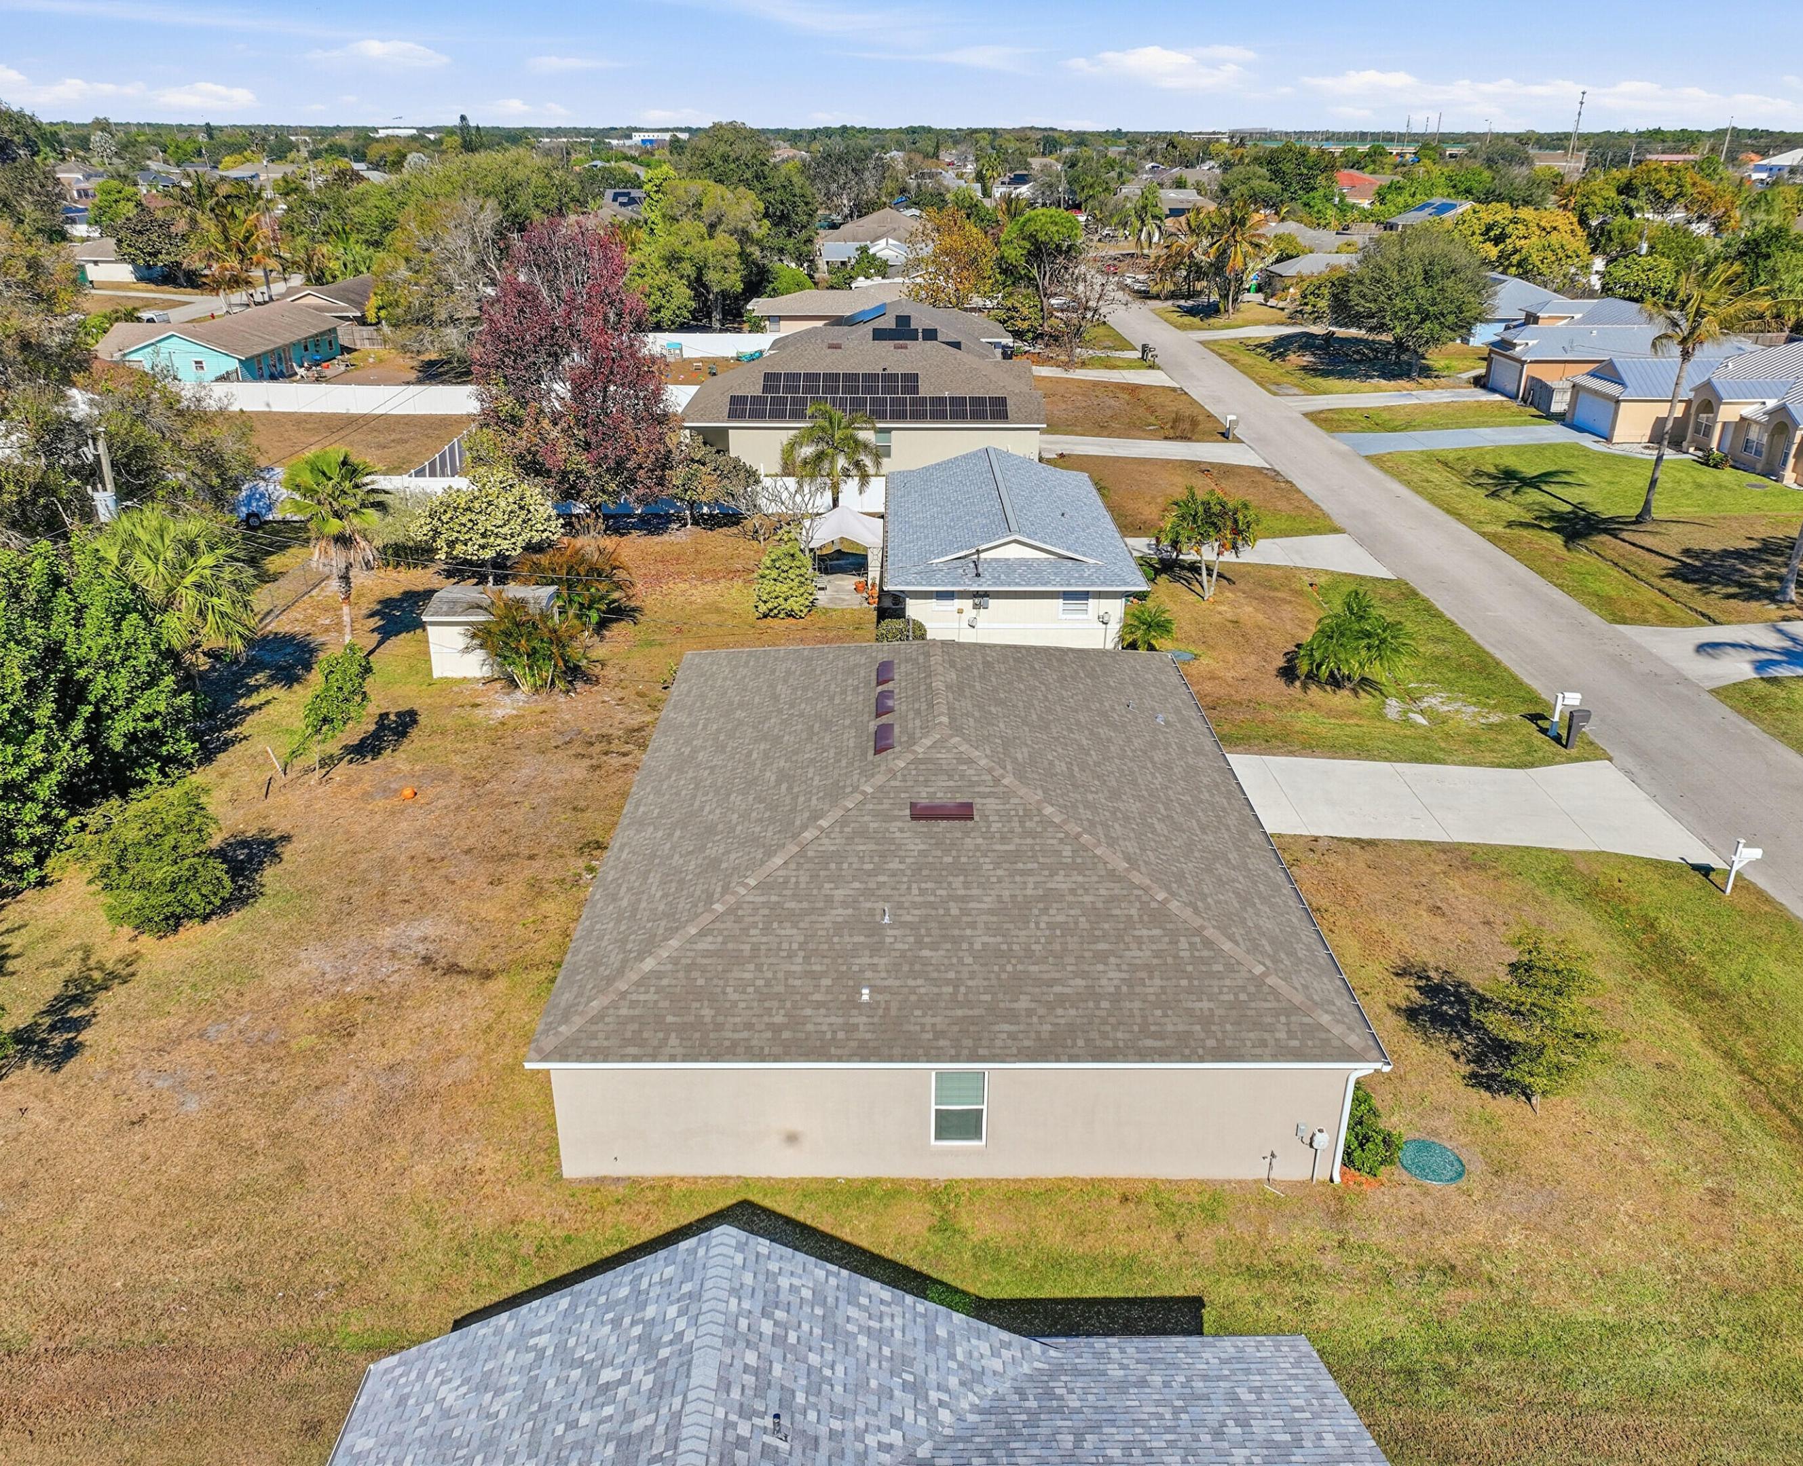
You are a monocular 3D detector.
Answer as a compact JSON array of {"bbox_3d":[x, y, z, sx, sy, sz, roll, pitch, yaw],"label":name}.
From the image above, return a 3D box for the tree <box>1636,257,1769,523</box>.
[{"bbox_3d":[34.672,-14.963,59.953,5.500,11.400,5.400,0,24,0],"label":"tree"}]

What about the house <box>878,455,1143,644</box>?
[{"bbox_3d":[3.826,-7.664,52.364,8.850,4.150,16.100,0,24,0],"label":"house"}]

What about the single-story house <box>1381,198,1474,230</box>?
[{"bbox_3d":[86.393,-81.648,216.357,19.000,5.700,16.000,0,24,0],"label":"single-story house"}]

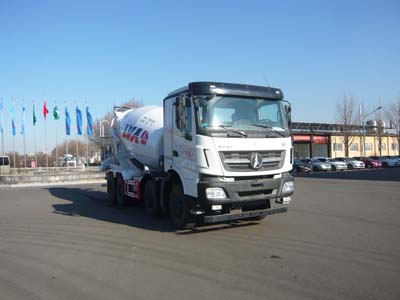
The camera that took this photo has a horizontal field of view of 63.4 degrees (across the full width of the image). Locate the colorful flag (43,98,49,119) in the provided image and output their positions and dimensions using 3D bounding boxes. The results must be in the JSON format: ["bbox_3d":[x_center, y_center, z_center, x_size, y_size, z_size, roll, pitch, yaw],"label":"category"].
[{"bbox_3d":[-19.686,-5.170,41.300,0.750,2.650,0.350,-1,-2,-25],"label":"colorful flag"}]

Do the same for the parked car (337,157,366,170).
[{"bbox_3d":[16.437,1.483,36.741,1.780,1.460,4.500,-1,-2,-28],"label":"parked car"}]

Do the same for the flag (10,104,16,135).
[{"bbox_3d":[-23.151,-3.666,40.200,0.800,3.950,0.350,-1,-3,-30],"label":"flag"}]

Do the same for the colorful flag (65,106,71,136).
[{"bbox_3d":[-17.177,-3.700,42.000,0.850,3.900,0.350,-1,-2,-22],"label":"colorful flag"}]

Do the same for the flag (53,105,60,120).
[{"bbox_3d":[-20.724,-5.372,46.719,0.950,2.108,0.450,-1,-2,-18],"label":"flag"}]

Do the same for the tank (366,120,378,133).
[{"bbox_3d":[32.964,-4.446,62.000,1.850,2.300,1.850,-3,-3,28],"label":"tank"}]

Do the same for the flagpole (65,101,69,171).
[{"bbox_3d":[-17.280,-1.753,42.000,0.140,8.900,0.140,-1,-2,-22],"label":"flagpole"}]

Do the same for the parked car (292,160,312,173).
[{"bbox_3d":[10.034,1.732,35.672,1.760,1.470,4.400,-1,-3,-30],"label":"parked car"}]

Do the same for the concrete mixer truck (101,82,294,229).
[{"bbox_3d":[-1.161,-0.010,11.190,2.550,3.980,9.750,-1,-3,-29],"label":"concrete mixer truck"}]

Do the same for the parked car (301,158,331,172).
[{"bbox_3d":[12.199,1.569,35.412,1.760,1.480,4.400,-1,-2,-28],"label":"parked car"}]

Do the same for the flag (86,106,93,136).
[{"bbox_3d":[-16.704,-4.358,49.036,0.850,4.472,0.400,-1,-2,-18],"label":"flag"}]

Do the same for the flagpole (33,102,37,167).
[{"bbox_3d":[-23.300,-1.576,45.523,0.160,10.760,0.160,-1,-2,-27],"label":"flagpole"}]

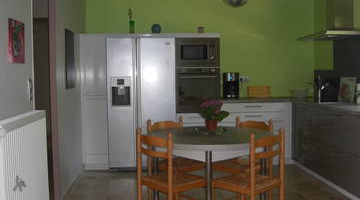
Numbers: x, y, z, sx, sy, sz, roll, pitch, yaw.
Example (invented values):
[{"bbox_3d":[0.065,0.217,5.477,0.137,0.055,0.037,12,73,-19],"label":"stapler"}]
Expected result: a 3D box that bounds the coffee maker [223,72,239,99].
[{"bbox_3d":[0.713,-0.196,5.569,0.215,0.370,0.240,-1,4,-4],"label":"coffee maker"}]

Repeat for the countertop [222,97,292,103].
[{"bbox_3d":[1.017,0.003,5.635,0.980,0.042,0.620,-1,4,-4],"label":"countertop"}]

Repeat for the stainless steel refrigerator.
[{"bbox_3d":[-0.521,0.032,5.589,0.908,1.735,0.700,-1,4,-4],"label":"stainless steel refrigerator"}]

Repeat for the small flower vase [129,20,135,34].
[{"bbox_3d":[-0.644,-0.970,5.368,0.070,0.195,0.070,-1,4,-4],"label":"small flower vase"}]

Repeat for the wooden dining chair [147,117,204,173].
[{"bbox_3d":[-0.013,0.602,3.638,0.420,0.845,0.410,-4,5,-39],"label":"wooden dining chair"}]

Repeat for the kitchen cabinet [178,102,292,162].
[{"bbox_3d":[0.733,0.429,5.649,1.580,0.830,0.600,-1,4,-4],"label":"kitchen cabinet"}]

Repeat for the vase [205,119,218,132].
[{"bbox_3d":[0.284,0.226,3.542,0.115,0.107,0.115,-1,4,-4],"label":"vase"}]

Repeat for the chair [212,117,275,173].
[{"bbox_3d":[0.553,0.597,3.596,0.410,0.845,0.420,-4,5,-39],"label":"chair"}]

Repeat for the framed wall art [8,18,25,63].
[{"bbox_3d":[-1.090,-0.383,2.621,0.022,0.288,0.312,-1,4,-4],"label":"framed wall art"}]

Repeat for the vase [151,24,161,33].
[{"bbox_3d":[-0.317,-0.956,5.394,0.137,0.152,0.137,-1,4,-4],"label":"vase"}]

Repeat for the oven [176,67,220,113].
[{"bbox_3d":[0.228,-0.145,5.555,0.588,0.610,0.550,-1,4,-4],"label":"oven"}]

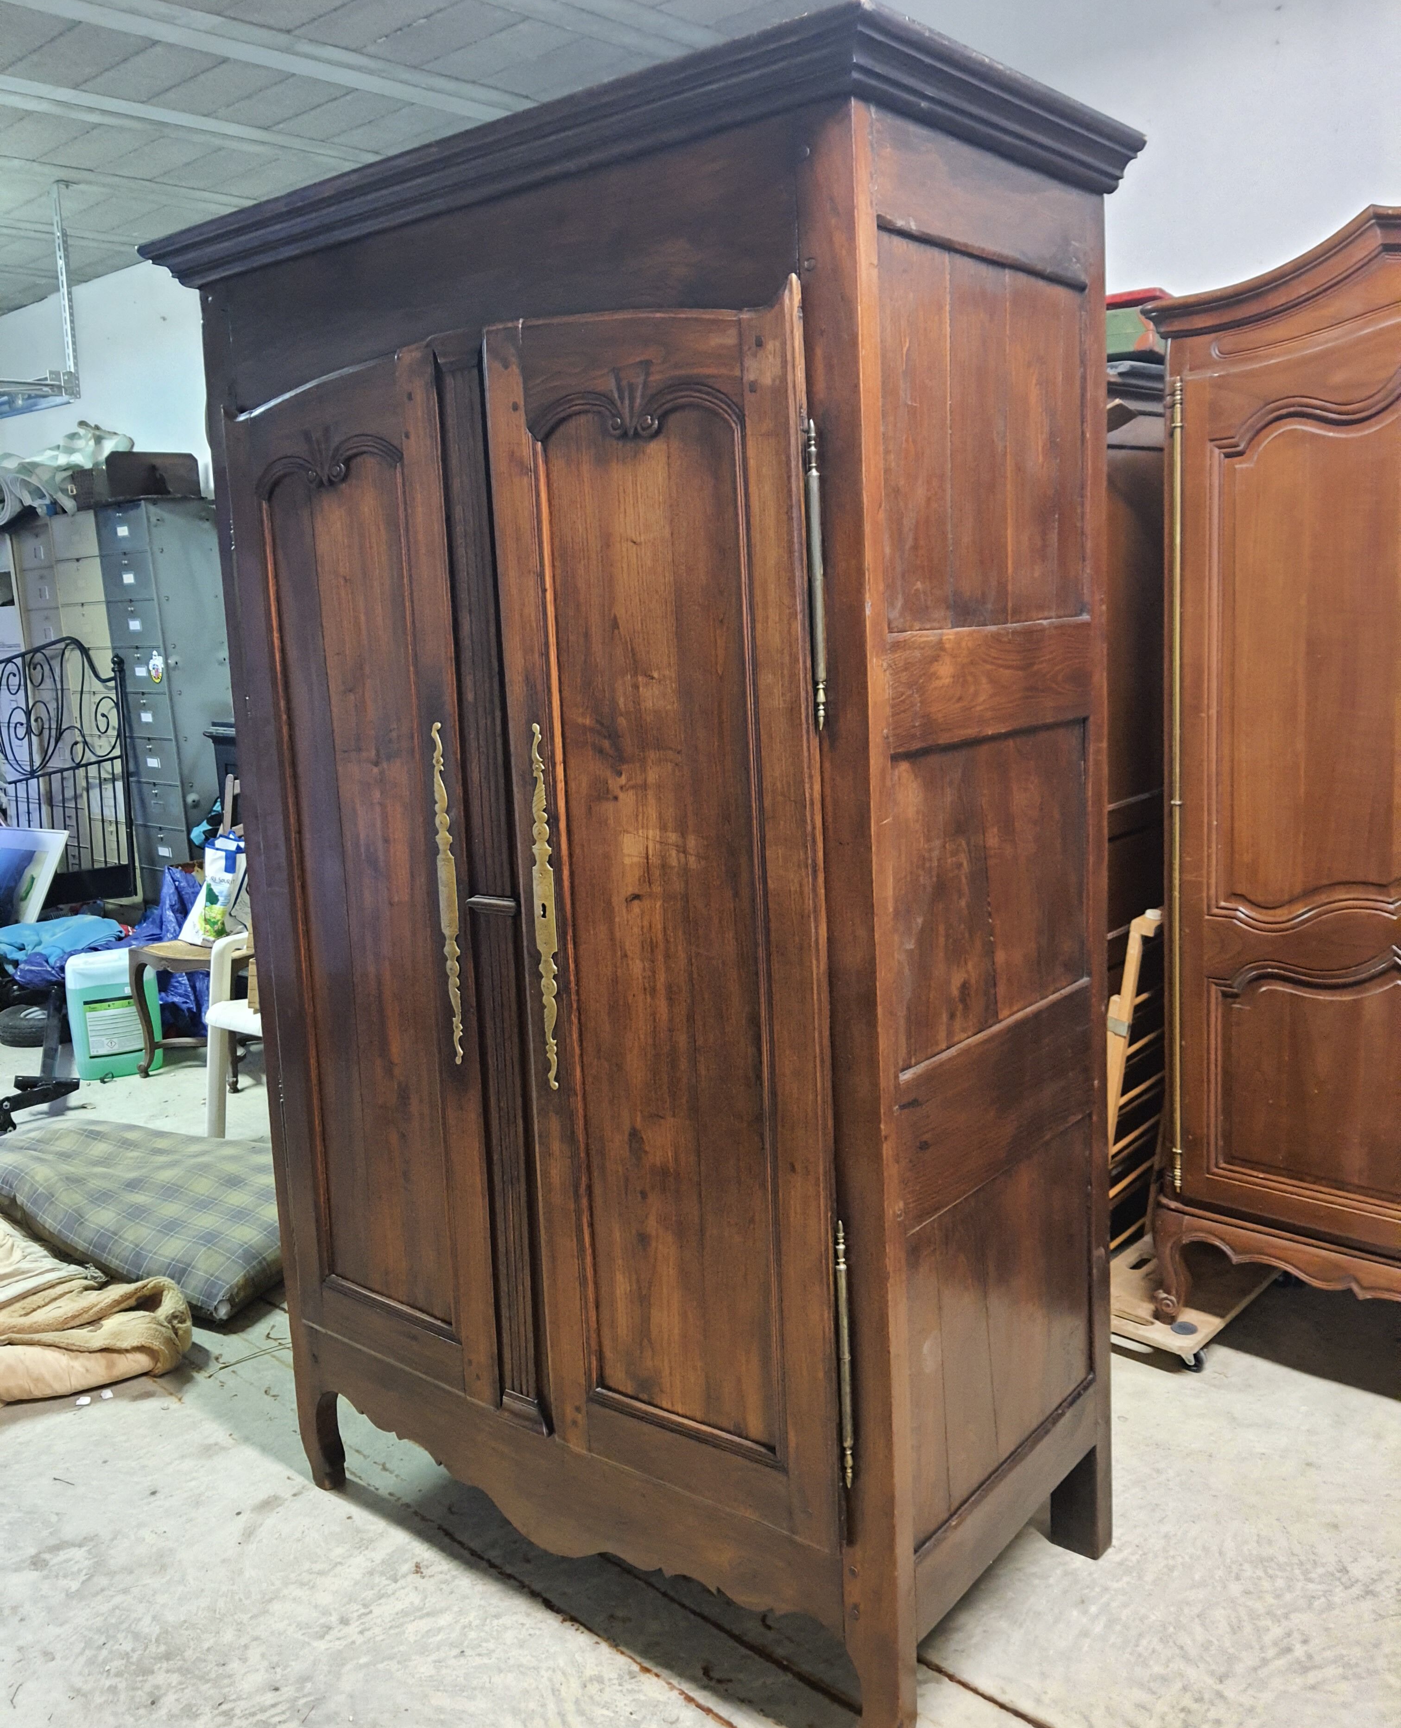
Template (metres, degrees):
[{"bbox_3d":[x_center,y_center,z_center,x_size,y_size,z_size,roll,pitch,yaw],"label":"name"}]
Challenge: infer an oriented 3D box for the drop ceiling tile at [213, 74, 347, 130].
[{"bbox_3d":[-1.209,-2.200,4.049,0.440,0.020,0.190,5,12,39],"label":"drop ceiling tile"}]

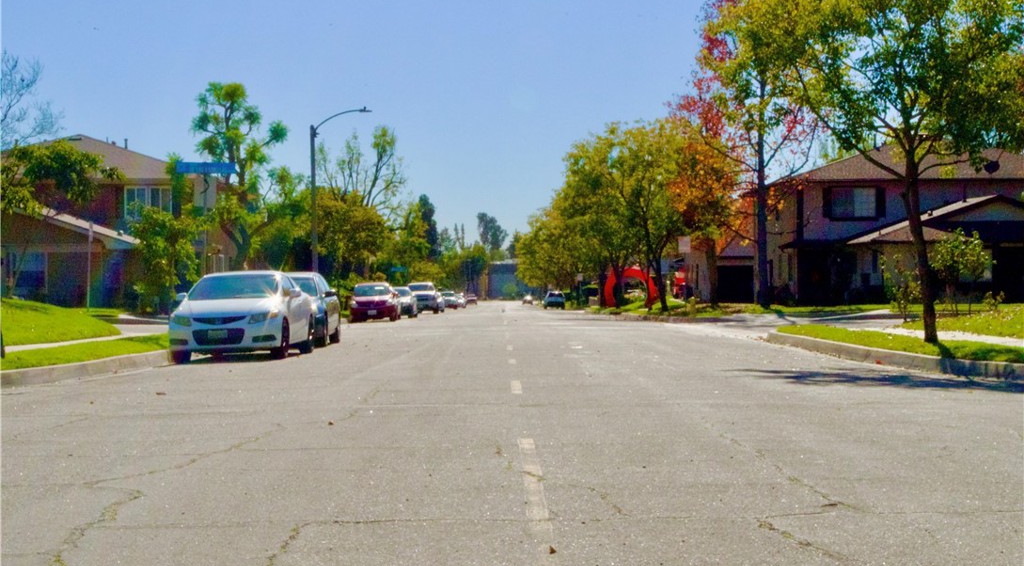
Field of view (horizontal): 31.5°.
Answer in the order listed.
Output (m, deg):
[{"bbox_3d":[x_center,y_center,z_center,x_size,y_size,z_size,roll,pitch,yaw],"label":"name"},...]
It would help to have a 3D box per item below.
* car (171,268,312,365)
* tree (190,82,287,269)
[{"bbox_3d":[-4.350,0.510,29.700,1.770,1.410,4.470,0,0,1],"label":"car"},{"bbox_3d":[-11.000,-3.330,73.000,3.900,9.400,3.900,0,0,0],"label":"tree"}]

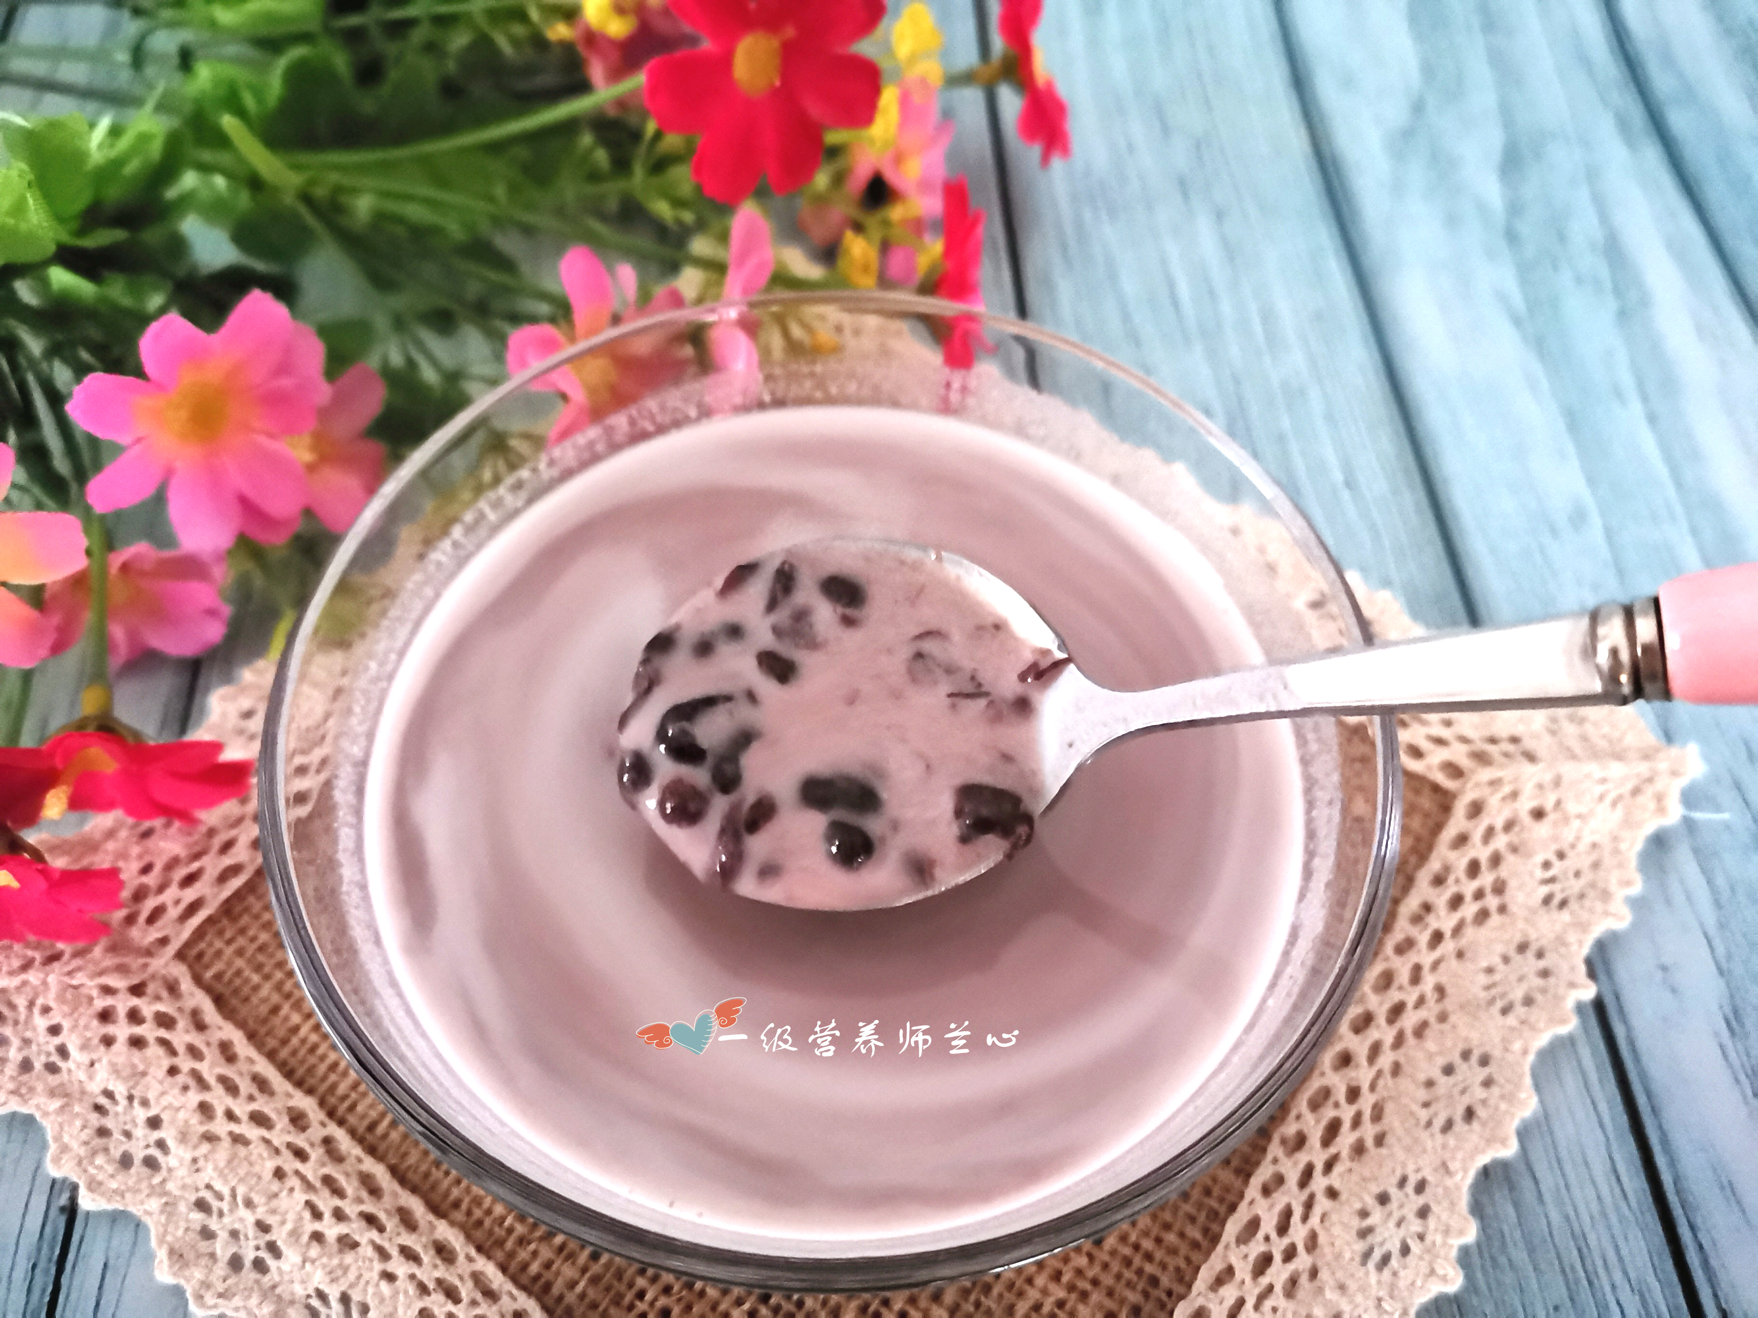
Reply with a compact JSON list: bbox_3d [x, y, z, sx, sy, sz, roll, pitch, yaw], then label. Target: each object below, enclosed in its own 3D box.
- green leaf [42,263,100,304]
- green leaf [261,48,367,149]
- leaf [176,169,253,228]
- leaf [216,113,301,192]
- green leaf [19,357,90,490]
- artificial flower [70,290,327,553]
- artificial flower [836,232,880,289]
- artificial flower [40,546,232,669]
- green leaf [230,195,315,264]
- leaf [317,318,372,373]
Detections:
[{"bbox_3d":[-0.154,-0.071,0.262,0.012,0.006,0.008,33,63,17],"label":"green leaf"},{"bbox_3d":[-0.130,-0.129,0.315,0.024,0.009,0.026,7,59,-11],"label":"green leaf"},{"bbox_3d":[-0.138,-0.096,0.284,0.016,0.007,0.013,1,58,-1],"label":"leaf"},{"bbox_3d":[-0.133,-0.109,0.295,0.006,0.005,0.021,-47,105,-14],"label":"leaf"},{"bbox_3d":[-0.159,-0.045,0.265,0.009,0.005,0.025,-12,68,-19],"label":"green leaf"},{"bbox_3d":[-0.121,-0.043,0.245,0.044,0.017,0.045,2,84,-16],"label":"artificial flower"},{"bbox_3d":[-0.004,-0.083,0.285,0.009,0.009,0.011,0,78,0],"label":"artificial flower"},{"bbox_3d":[-0.121,-0.009,0.224,0.032,0.026,0.016,-14,41,-11],"label":"artificial flower"},{"bbox_3d":[-0.127,-0.089,0.286,0.018,0.006,0.016,1,58,-1],"label":"green leaf"},{"bbox_3d":[-0.108,-0.063,0.277,0.011,0.005,0.012,6,59,-10],"label":"leaf"}]

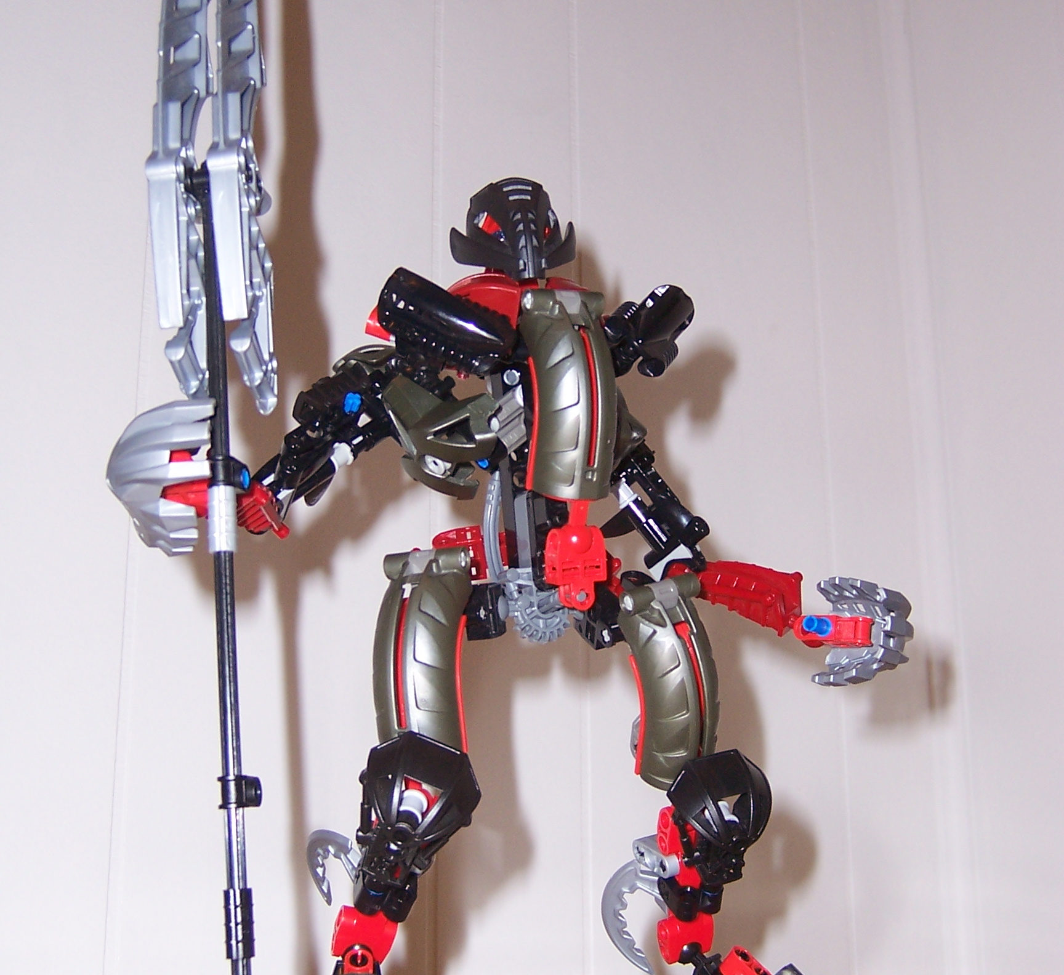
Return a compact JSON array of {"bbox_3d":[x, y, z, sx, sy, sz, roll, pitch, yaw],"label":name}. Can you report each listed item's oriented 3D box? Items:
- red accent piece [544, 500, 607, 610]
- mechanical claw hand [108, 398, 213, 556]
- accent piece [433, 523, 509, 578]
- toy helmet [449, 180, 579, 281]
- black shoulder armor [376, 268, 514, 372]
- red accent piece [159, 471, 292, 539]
[{"bbox_3d":[0.012,0.019,0.469,0.018,0.033,0.018,0,-15,0],"label":"red accent piece"},{"bbox_3d":[-0.100,-0.003,0.441,0.027,0.041,0.028,-3,-15,11],"label":"mechanical claw hand"},{"bbox_3d":[-0.018,0.019,0.486,0.023,0.017,0.017,0,-15,0],"label":"accent piece"},{"bbox_3d":[-0.006,-0.078,0.493,0.036,0.032,0.028,4,-5,-14],"label":"toy helmet"},{"bbox_3d":[-0.025,-0.050,0.491,0.040,0.022,0.023,26,-13,7],"label":"black shoulder armor"},{"bbox_3d":[-0.083,0.005,0.444,0.034,0.019,0.019,0,-15,0],"label":"red accent piece"}]

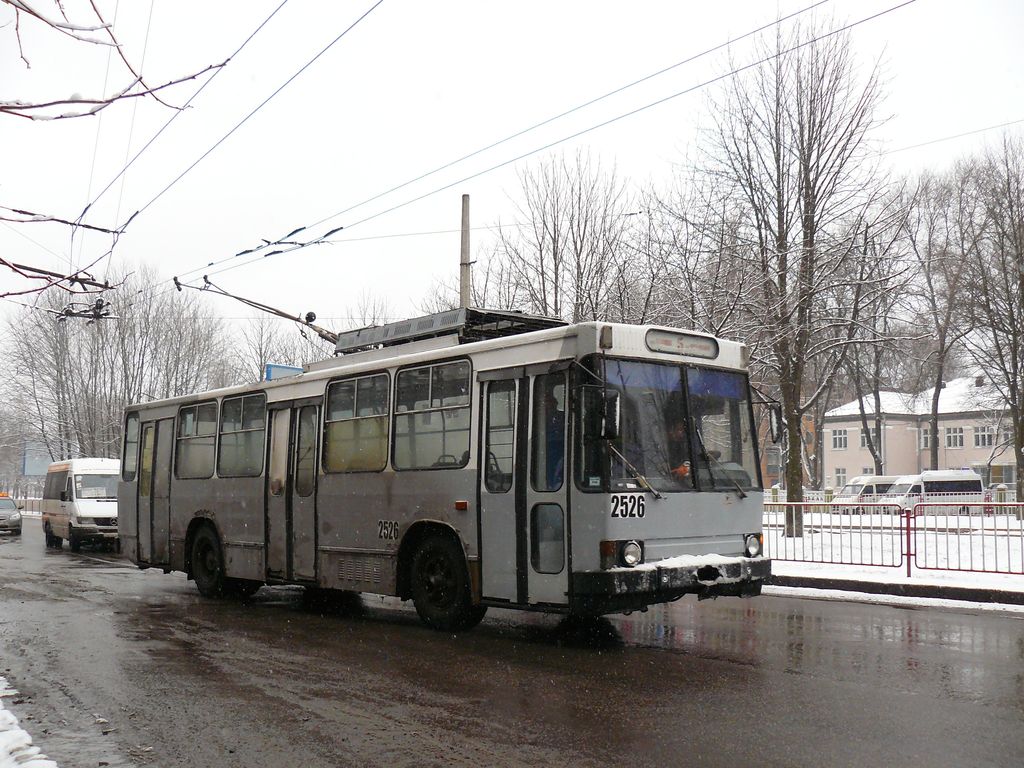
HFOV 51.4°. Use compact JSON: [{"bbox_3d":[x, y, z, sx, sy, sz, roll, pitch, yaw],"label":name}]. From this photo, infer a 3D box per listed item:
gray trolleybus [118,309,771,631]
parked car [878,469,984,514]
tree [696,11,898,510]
[{"bbox_3d":[-1.982,1.259,14.515,2.500,3.400,11.450,5,-8,-40],"label":"gray trolleybus"},{"bbox_3d":[21.076,5.441,53.500,4.900,2.300,1.850,0,-6,-6],"label":"parked car"},{"bbox_3d":[7.587,-2.972,28.769,5.000,14.100,5.000,0,-6,0],"label":"tree"}]

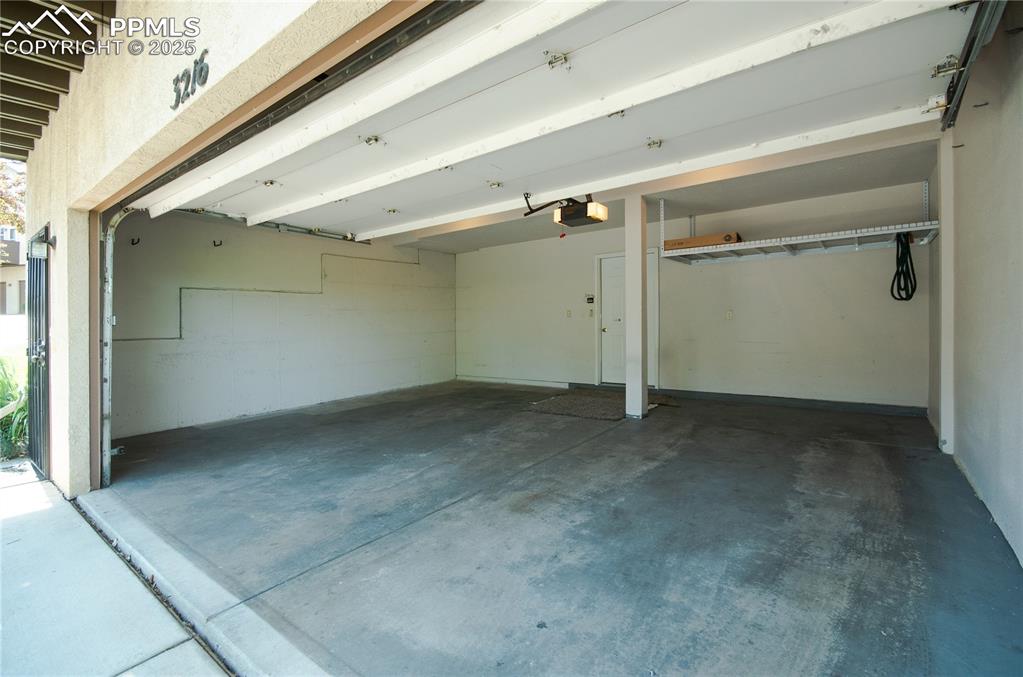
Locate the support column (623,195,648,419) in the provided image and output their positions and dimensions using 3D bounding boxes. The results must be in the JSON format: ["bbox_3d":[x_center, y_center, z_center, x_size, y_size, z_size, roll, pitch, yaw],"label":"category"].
[{"bbox_3d":[1.500,-0.367,5.100,0.190,2.580,0.200,0,1,36],"label":"support column"}]

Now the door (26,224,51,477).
[{"bbox_3d":[-4.167,0.117,3.752,0.960,2.080,0.055,0,1,36],"label":"door"}]

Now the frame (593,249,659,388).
[{"bbox_3d":[1.796,-0.293,6.697,1.050,2.120,0.130,0,1,36],"label":"frame"}]

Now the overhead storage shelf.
[{"bbox_3d":[3.147,-1.046,4.929,2.450,0.090,1.000,0,1,36],"label":"overhead storage shelf"}]

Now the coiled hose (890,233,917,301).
[{"bbox_3d":[3.948,-0.730,4.282,0.190,0.694,0.140,0,1,36],"label":"coiled hose"}]

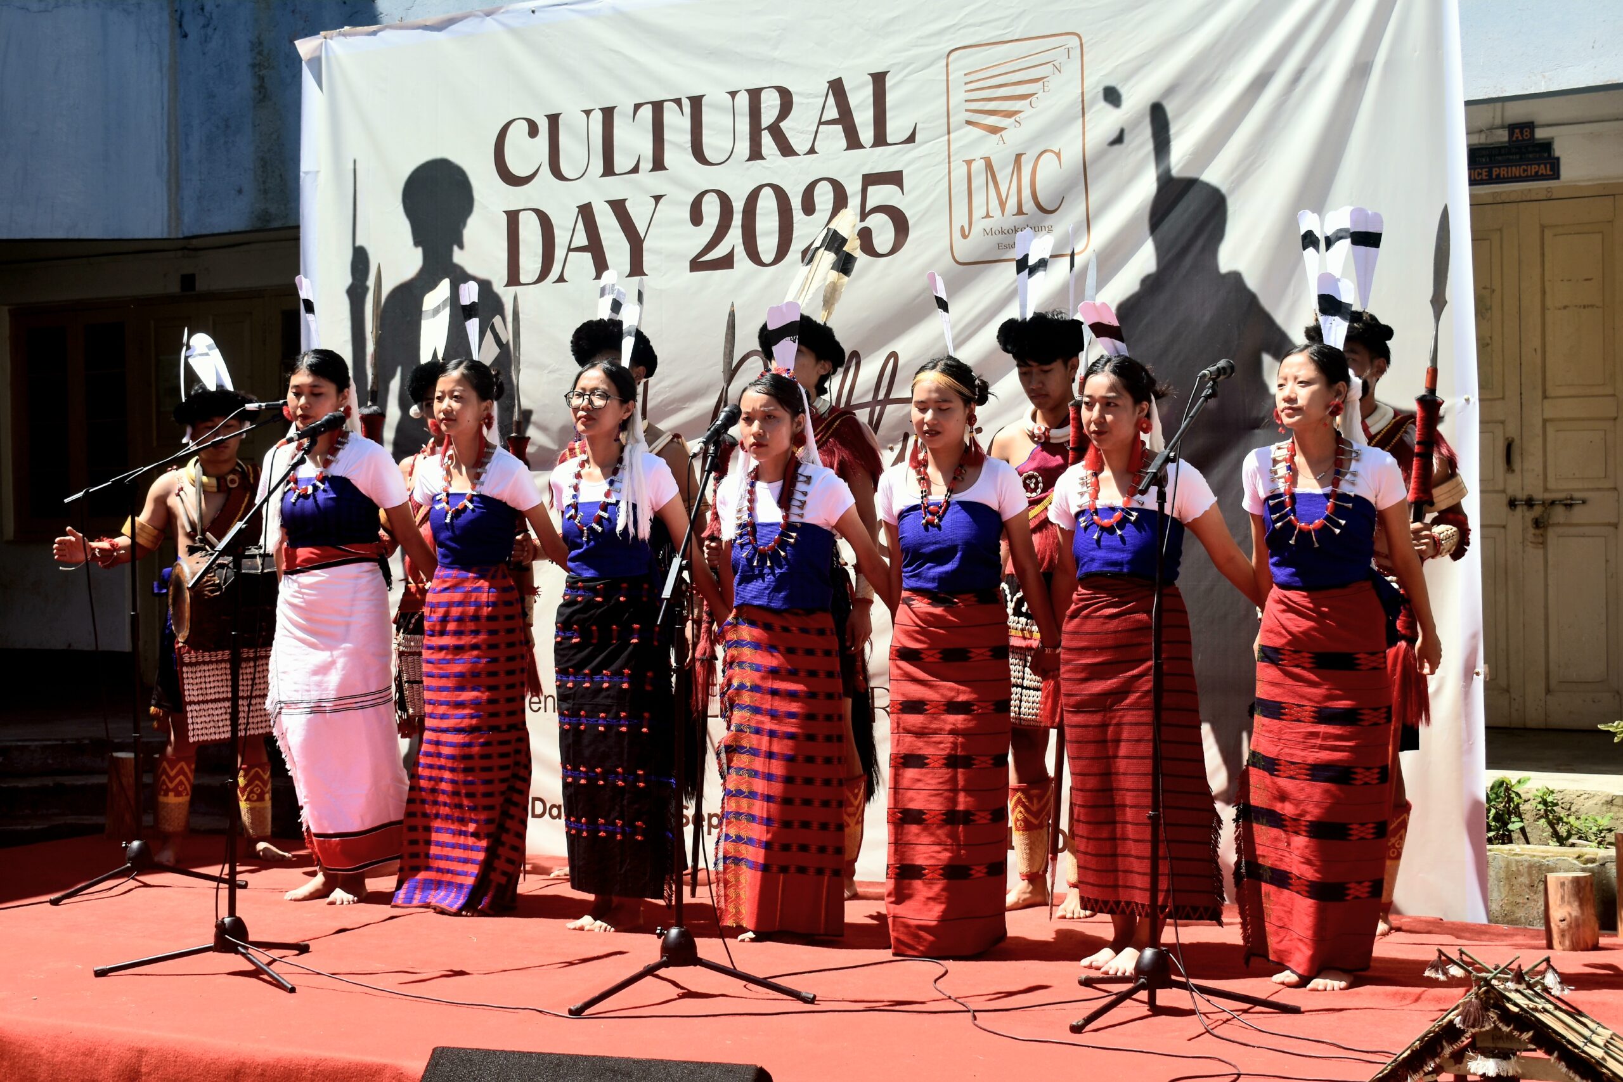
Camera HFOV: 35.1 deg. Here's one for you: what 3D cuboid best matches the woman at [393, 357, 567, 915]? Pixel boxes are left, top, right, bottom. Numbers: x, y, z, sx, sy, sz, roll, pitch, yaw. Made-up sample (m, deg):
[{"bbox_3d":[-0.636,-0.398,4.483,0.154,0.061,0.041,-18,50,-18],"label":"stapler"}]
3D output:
[{"bbox_3d":[-0.955,0.256,7.370,0.430,1.560,0.310,0,1,24],"label":"woman"}]

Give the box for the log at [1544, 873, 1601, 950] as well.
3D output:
[{"bbox_3d":[2.030,0.985,6.850,0.147,0.200,0.147,0,1,0],"label":"log"}]

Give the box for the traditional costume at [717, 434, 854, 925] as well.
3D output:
[{"bbox_3d":[-0.071,0.384,6.980,0.350,1.330,0.280,0,1,22],"label":"traditional costume"}]

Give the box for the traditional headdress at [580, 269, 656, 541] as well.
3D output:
[{"bbox_3d":[-0.540,-0.379,7.150,0.210,0.740,0.220,0,1,25],"label":"traditional headdress"}]

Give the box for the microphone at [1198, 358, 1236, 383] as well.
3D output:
[{"bbox_3d":[1.006,-0.423,6.380,0.055,0.055,0.175,0,11,23],"label":"microphone"}]

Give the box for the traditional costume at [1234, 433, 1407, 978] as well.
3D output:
[{"bbox_3d":[1.265,0.407,6.370,0.420,1.340,0.320,0,1,25],"label":"traditional costume"}]

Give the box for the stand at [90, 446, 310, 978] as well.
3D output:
[{"bbox_3d":[-1.475,0.397,6.450,0.560,1.340,0.550,1,2,38],"label":"stand"}]

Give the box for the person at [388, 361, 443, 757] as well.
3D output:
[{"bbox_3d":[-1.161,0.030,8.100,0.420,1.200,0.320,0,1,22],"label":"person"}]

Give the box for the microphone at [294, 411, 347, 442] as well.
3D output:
[{"bbox_3d":[-1.249,-0.292,6.550,0.165,0.050,0.050,-28,13,-25],"label":"microphone"}]

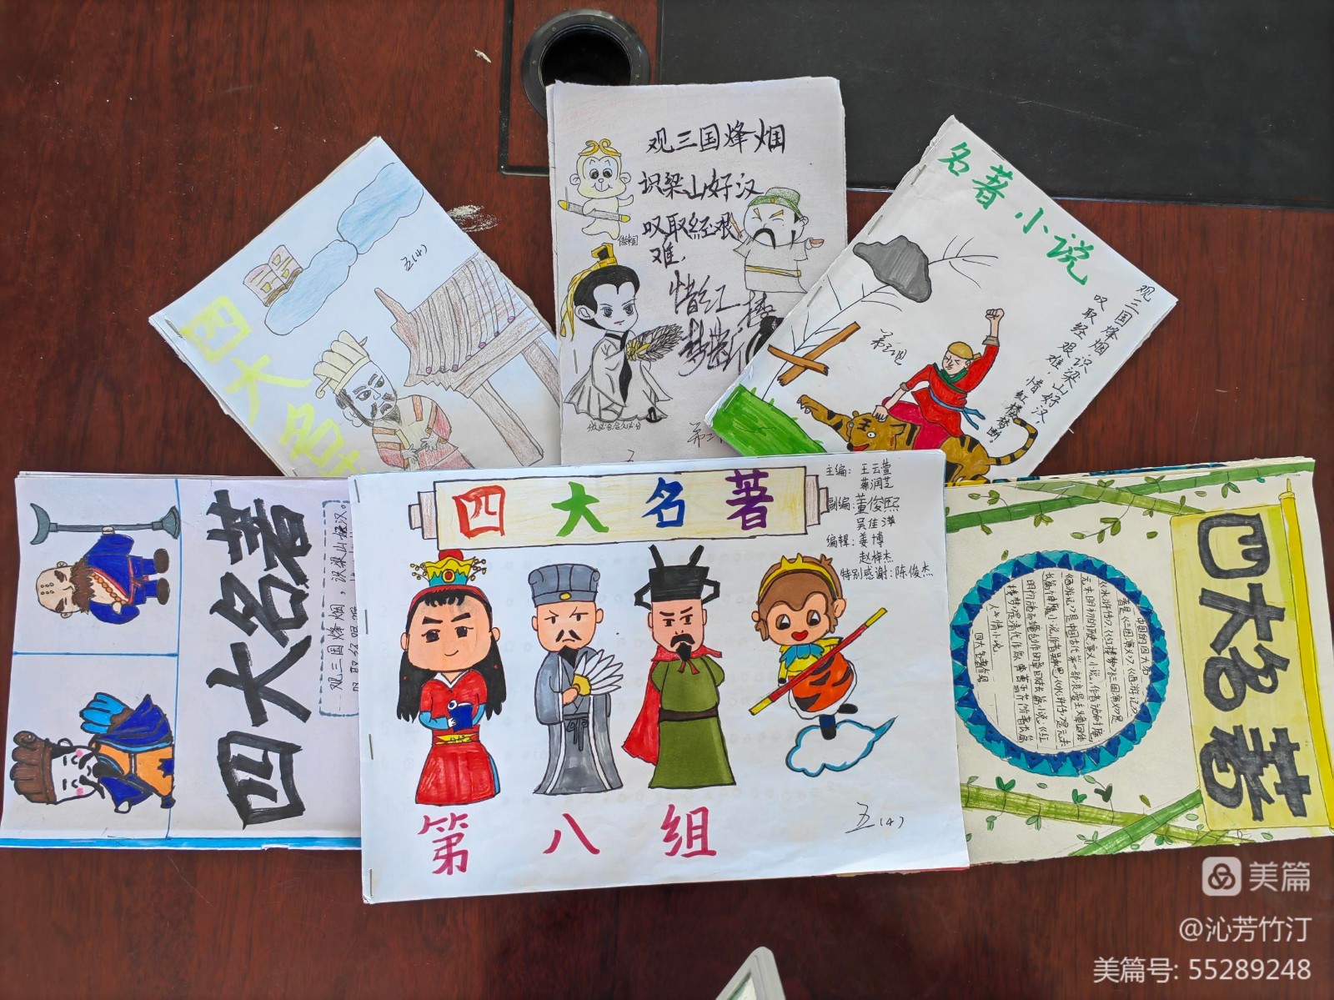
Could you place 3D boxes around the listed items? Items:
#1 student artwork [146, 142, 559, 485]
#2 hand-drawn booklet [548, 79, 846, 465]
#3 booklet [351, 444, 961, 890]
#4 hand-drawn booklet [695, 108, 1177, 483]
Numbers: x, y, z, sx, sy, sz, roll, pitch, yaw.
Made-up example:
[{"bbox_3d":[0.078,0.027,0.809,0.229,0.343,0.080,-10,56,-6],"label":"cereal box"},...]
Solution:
[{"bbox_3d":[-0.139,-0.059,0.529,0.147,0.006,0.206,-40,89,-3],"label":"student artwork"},{"bbox_3d":[0.018,-0.110,0.532,0.152,0.006,0.207,-2,87,-1],"label":"hand-drawn booklet"},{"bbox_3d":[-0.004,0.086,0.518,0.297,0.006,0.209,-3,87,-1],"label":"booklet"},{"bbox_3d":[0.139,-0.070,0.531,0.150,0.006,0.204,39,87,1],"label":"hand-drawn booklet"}]

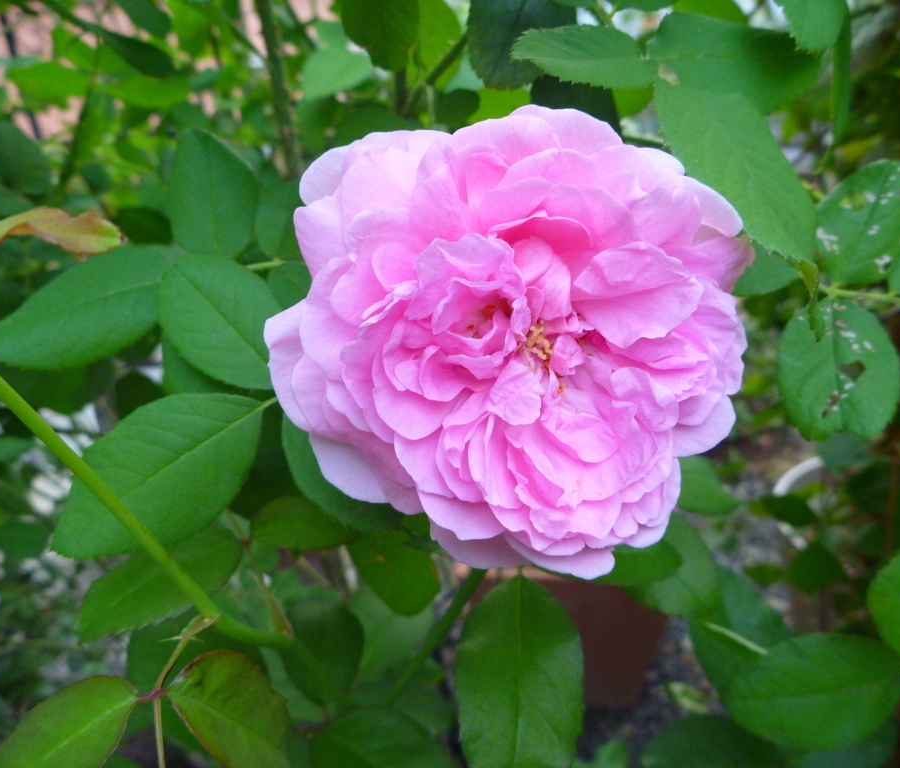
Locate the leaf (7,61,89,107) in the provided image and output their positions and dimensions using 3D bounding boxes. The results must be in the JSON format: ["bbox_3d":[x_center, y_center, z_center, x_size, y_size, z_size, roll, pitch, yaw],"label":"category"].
[{"bbox_3d":[-0.206,-0.156,0.425,0.038,0.009,0.026,2,59,-15],"label":"leaf"}]

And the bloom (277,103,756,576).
[{"bbox_3d":[0.012,-0.008,0.178,0.099,0.095,0.055,-1,-7,-2],"label":"bloom"}]

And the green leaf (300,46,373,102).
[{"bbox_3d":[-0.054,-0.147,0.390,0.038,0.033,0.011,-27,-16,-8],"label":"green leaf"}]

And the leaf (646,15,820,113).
[{"bbox_3d":[0.075,-0.083,0.215,0.055,0.010,0.032,-6,62,-22],"label":"leaf"}]

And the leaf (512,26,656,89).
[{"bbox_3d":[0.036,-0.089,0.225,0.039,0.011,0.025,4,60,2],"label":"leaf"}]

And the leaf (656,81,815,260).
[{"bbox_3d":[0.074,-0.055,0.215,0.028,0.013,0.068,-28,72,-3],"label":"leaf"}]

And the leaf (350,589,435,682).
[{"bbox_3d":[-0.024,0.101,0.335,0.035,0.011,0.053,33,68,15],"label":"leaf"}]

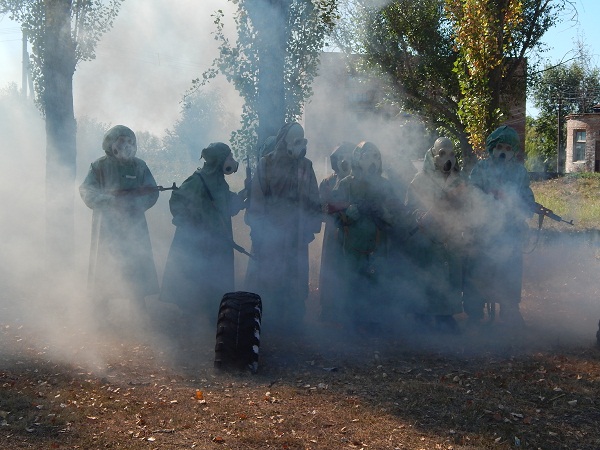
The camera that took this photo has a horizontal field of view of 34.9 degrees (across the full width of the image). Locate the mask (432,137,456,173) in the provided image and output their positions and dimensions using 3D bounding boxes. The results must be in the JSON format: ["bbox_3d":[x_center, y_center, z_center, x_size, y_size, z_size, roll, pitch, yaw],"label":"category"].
[{"bbox_3d":[1.293,-0.629,8.500,0.210,0.310,0.270,-1,4,-12],"label":"mask"}]

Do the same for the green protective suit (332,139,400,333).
[{"bbox_3d":[0.599,0.095,8.650,0.650,1.700,0.460,0,4,-5],"label":"green protective suit"}]

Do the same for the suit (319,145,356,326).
[{"bbox_3d":[0.420,0.071,9.000,0.600,1.710,0.450,-1,4,-14],"label":"suit"}]

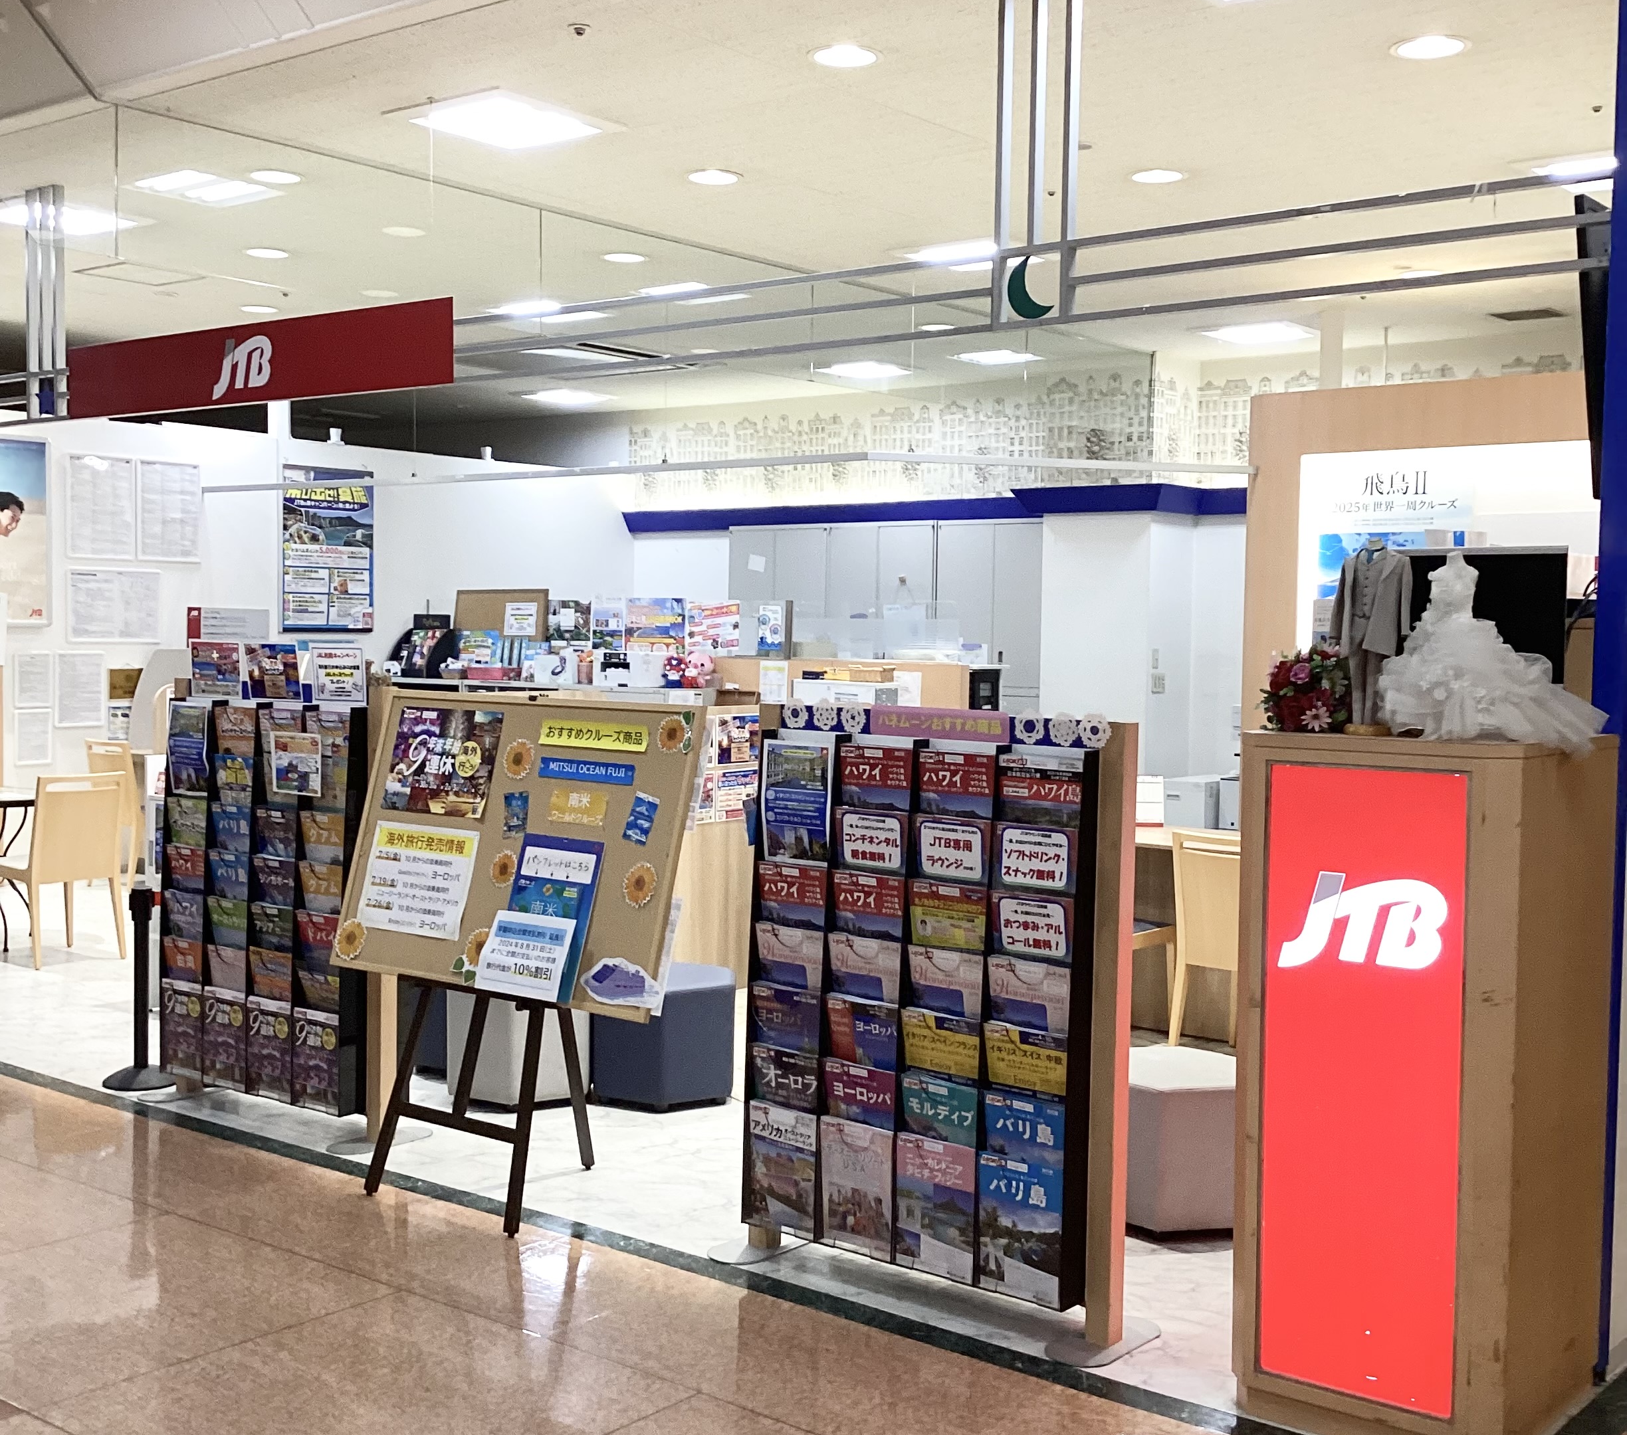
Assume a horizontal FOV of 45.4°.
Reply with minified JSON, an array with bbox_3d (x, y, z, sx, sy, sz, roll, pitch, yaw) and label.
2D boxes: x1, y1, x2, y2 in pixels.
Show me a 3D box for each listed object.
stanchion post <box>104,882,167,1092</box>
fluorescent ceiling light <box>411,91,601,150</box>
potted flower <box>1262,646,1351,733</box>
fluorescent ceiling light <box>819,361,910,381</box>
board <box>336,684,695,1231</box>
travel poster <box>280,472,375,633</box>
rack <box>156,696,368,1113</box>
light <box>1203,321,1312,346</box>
[{"bbox_3d":[-2.227,0.879,6.437,0.254,0.662,0.254,3,4,38],"label":"stanchion post"},{"bbox_3d":[-1.022,-2.001,6.470,0.528,0.052,0.528,3,4,38],"label":"fluorescent ceiling light"},{"bbox_3d":[0.996,-0.055,3.922,0.176,0.171,0.171,3,4,38],"label":"potted flower"},{"bbox_3d":[0.333,-2.281,12.701,0.528,0.052,0.528,3,4,38],"label":"fluorescent ceiling light"},{"bbox_3d":[-0.793,0.615,5.261,1.228,1.345,0.600,3,4,38],"label":"board"},{"bbox_3d":[-3.204,-1.101,12.846,0.026,1.045,0.735,3,4,38],"label":"travel poster"},{"bbox_3d":[-1.697,0.554,5.934,0.906,1.206,0.124,3,4,38],"label":"rack"},{"bbox_3d":[2.489,-2.159,10.824,0.528,0.052,0.528,3,4,38],"label":"light"}]

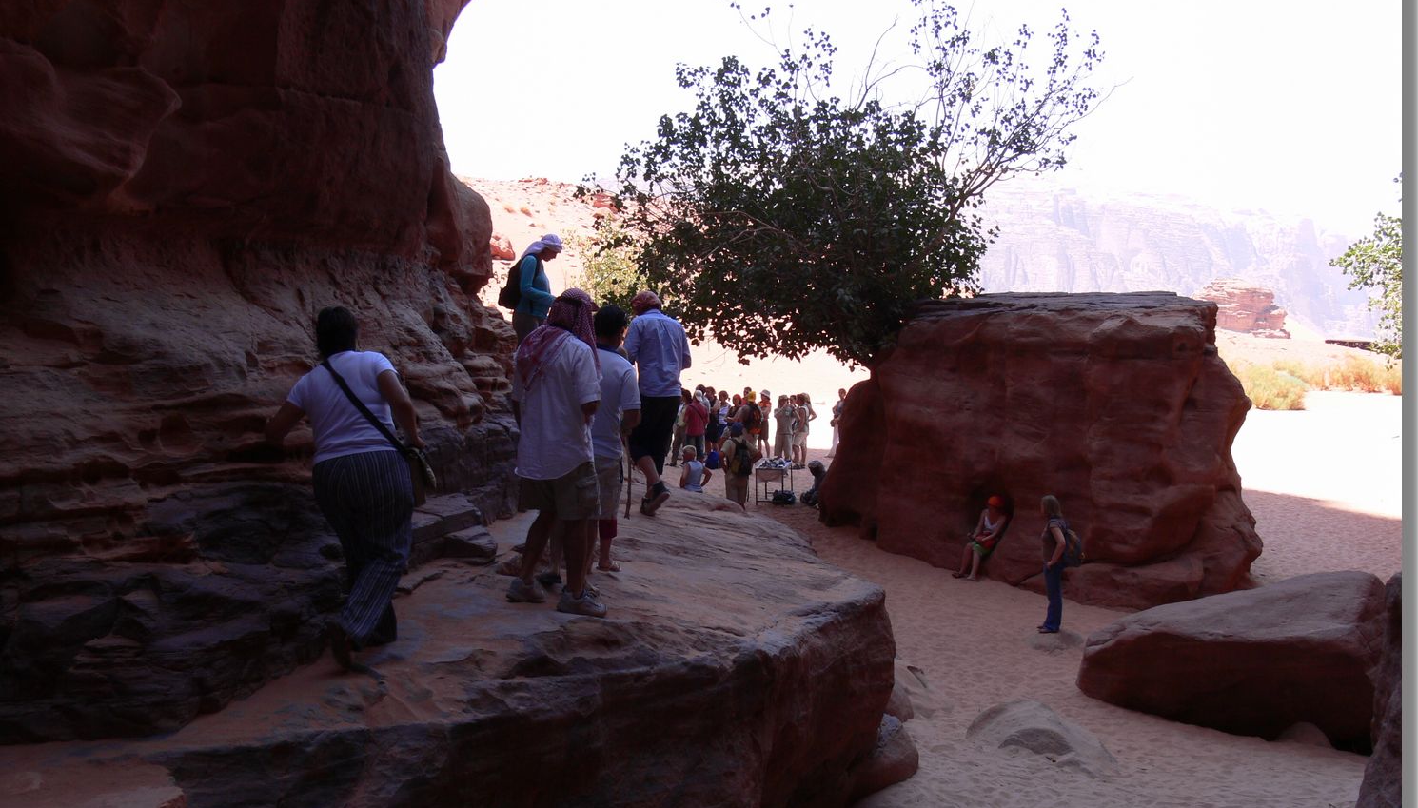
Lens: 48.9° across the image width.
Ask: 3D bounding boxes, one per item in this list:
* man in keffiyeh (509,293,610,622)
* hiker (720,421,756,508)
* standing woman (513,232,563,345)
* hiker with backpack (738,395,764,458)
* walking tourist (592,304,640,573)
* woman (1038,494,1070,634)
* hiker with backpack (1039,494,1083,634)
[{"bbox_3d":[-0.828,0.230,8.500,0.530,1.750,0.450,3,4,42],"label":"man in keffiyeh"},{"bbox_3d":[0.548,1.196,29.700,0.570,1.730,0.500,-1,3,-18],"label":"hiker"},{"bbox_3d":[-1.543,-0.738,13.900,0.480,1.600,0.480,0,3,5],"label":"standing woman"},{"bbox_3d":[0.933,0.612,34.500,0.550,1.740,0.500,-2,4,-35],"label":"hiker with backpack"},{"bbox_3d":[-0.643,0.246,9.350,0.530,1.700,0.420,2,4,35],"label":"walking tourist"},{"bbox_3d":[4.200,1.927,18.800,0.480,1.660,0.470,1,3,13],"label":"woman"},{"bbox_3d":[4.234,1.927,18.800,0.520,1.660,0.470,1,3,13],"label":"hiker with backpack"}]

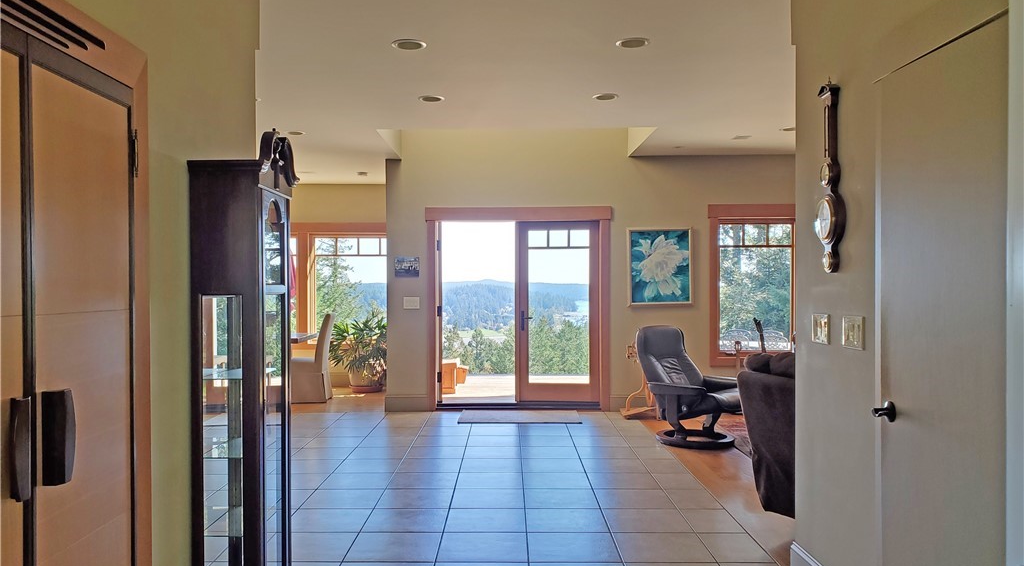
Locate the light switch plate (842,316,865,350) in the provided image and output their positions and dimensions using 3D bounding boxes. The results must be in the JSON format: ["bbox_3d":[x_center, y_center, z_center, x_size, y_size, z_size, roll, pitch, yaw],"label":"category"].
[{"bbox_3d":[1.320,0.191,2.970,0.012,0.122,0.165,0,0,0],"label":"light switch plate"}]

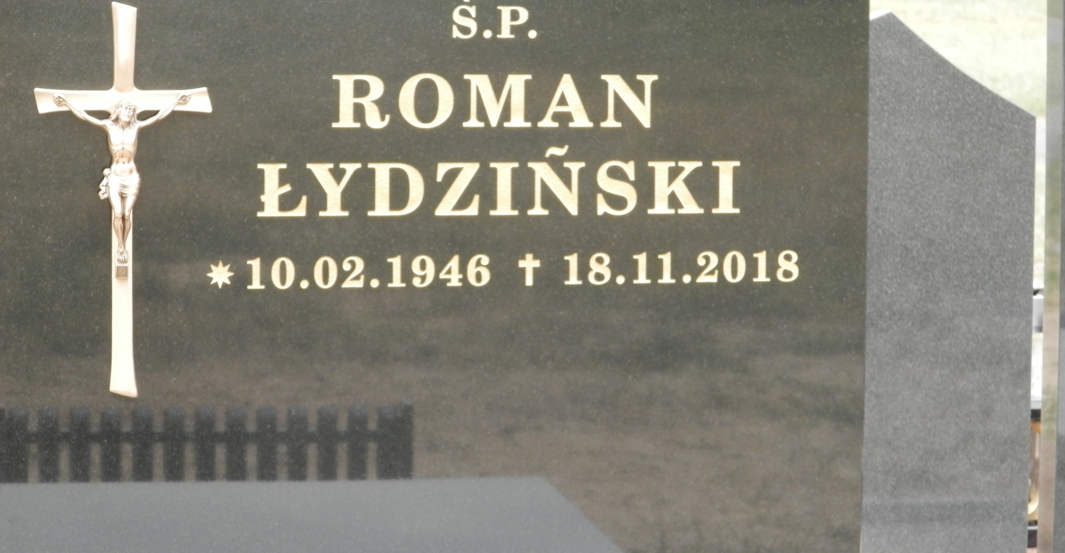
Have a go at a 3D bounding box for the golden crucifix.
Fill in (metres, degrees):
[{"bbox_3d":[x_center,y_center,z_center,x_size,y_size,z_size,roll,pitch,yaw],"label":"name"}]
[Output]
[{"bbox_3d":[-0.417,-0.078,4.135,0.182,0.405,0.036,-1,6,-9],"label":"golden crucifix"}]

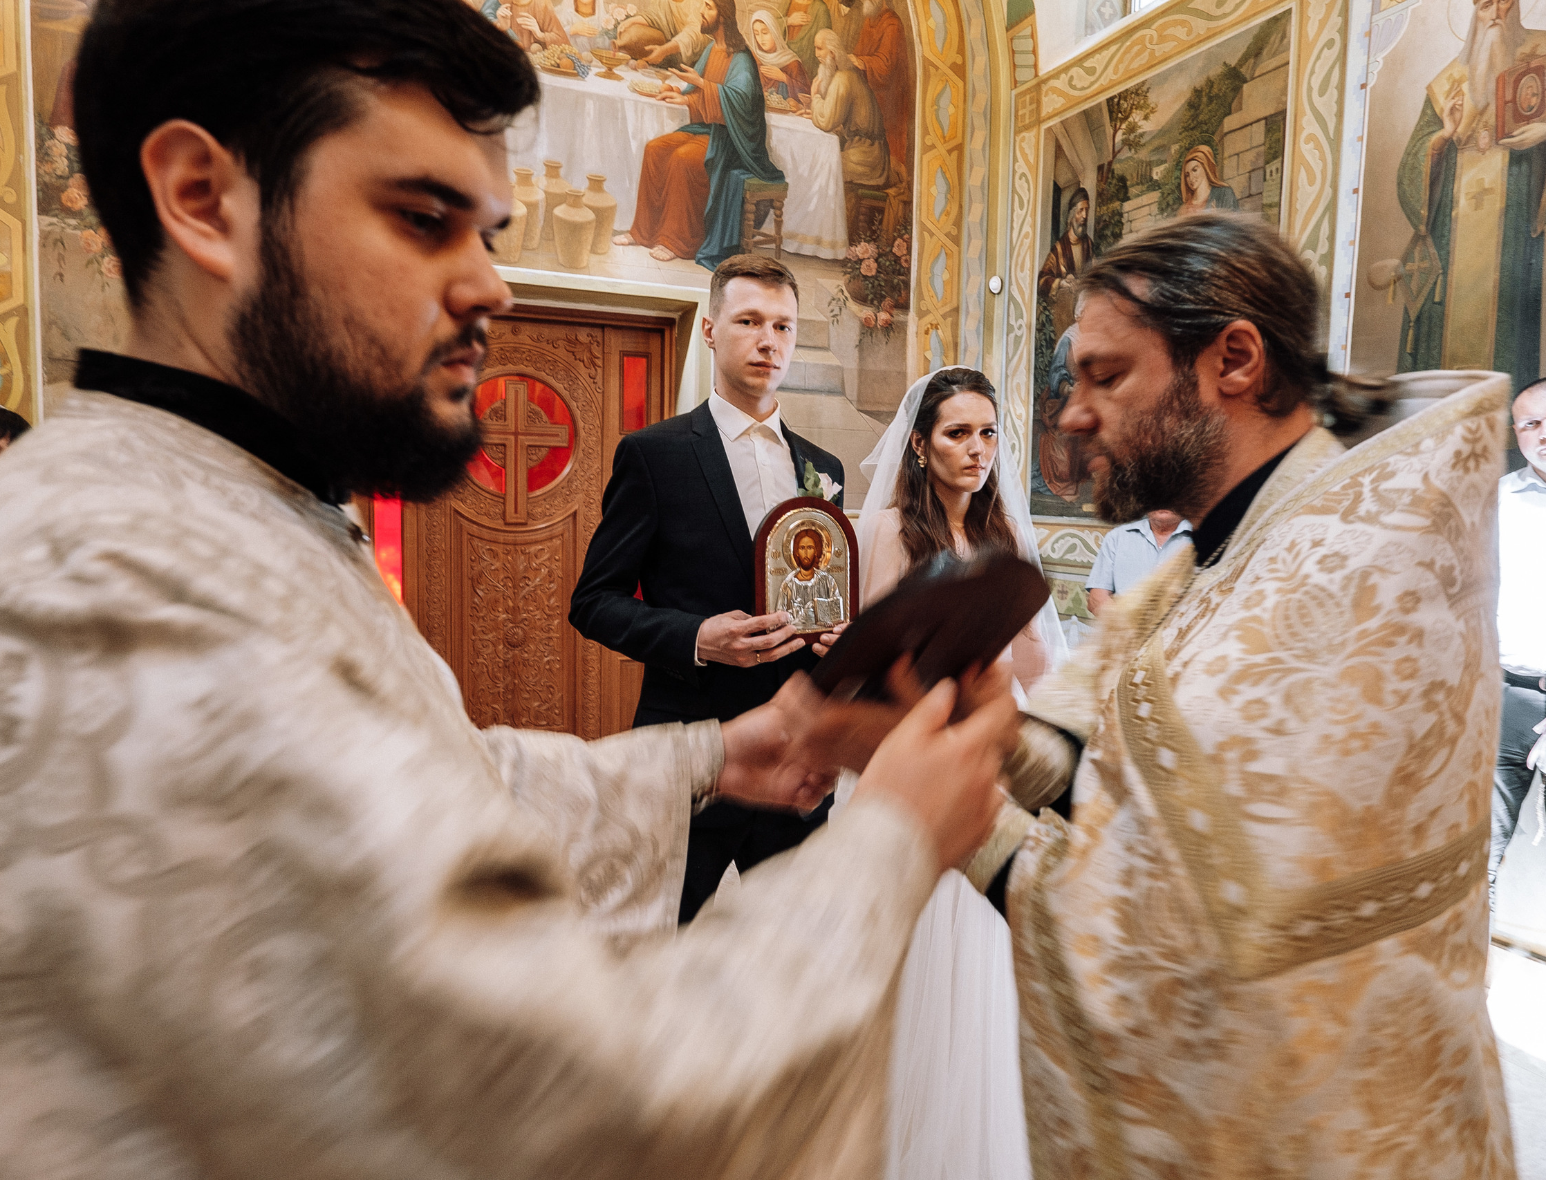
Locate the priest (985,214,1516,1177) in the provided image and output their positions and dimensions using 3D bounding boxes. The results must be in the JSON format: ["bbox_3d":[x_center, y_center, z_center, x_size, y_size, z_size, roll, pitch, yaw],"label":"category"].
[{"bbox_3d":[0.440,0.470,0.960,0.540,1.660,0.600,2,4,7],"label":"priest"}]

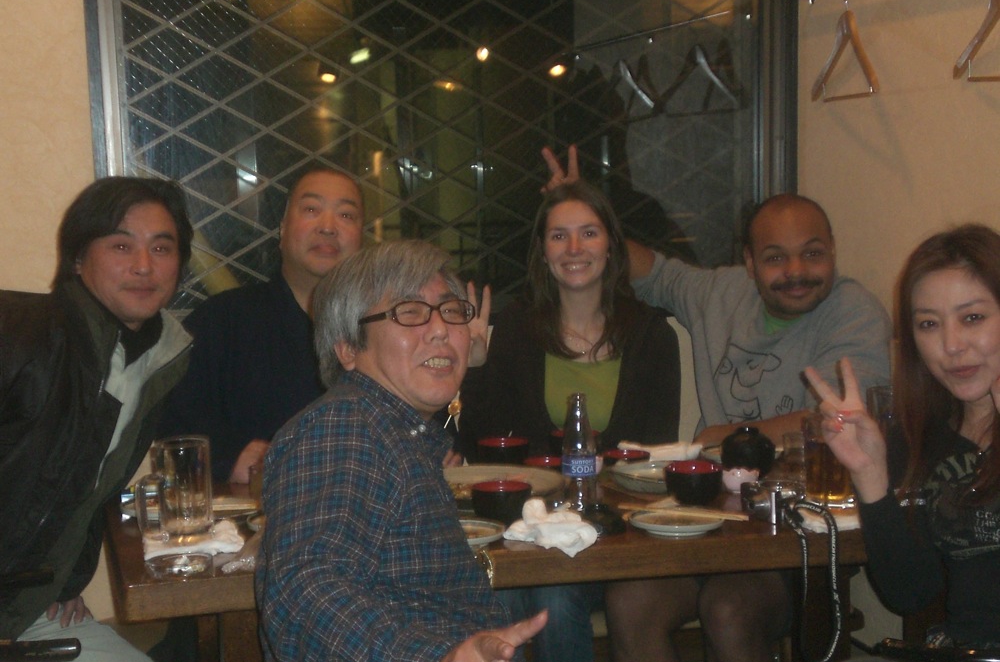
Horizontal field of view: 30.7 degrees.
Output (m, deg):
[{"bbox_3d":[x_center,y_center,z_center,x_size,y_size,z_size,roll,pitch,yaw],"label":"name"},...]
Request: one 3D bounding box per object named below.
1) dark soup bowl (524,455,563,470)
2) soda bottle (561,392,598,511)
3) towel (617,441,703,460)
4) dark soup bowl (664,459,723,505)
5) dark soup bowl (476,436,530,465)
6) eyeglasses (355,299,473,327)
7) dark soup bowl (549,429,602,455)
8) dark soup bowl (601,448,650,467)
[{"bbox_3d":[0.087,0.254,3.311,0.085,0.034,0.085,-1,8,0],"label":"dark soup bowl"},{"bbox_3d":[0.133,0.202,3.056,0.059,0.198,0.059,-1,8,0],"label":"soda bottle"},{"bbox_3d":[0.302,0.226,3.444,0.160,0.031,0.060,-1,8,6],"label":"towel"},{"bbox_3d":[0.330,0.261,3.096,0.098,0.059,0.098,-1,8,0],"label":"dark soup bowl"},{"bbox_3d":[0.008,0.236,3.384,0.095,0.058,0.095,-1,8,0],"label":"dark soup bowl"},{"bbox_3d":[-0.127,-0.013,2.686,0.140,0.042,0.140,-2,-7,-31],"label":"eyeglasses"},{"bbox_3d":[0.144,0.223,3.445,0.097,0.058,0.097,-1,8,0],"label":"dark soup bowl"},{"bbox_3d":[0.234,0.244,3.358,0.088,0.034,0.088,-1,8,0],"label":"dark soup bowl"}]

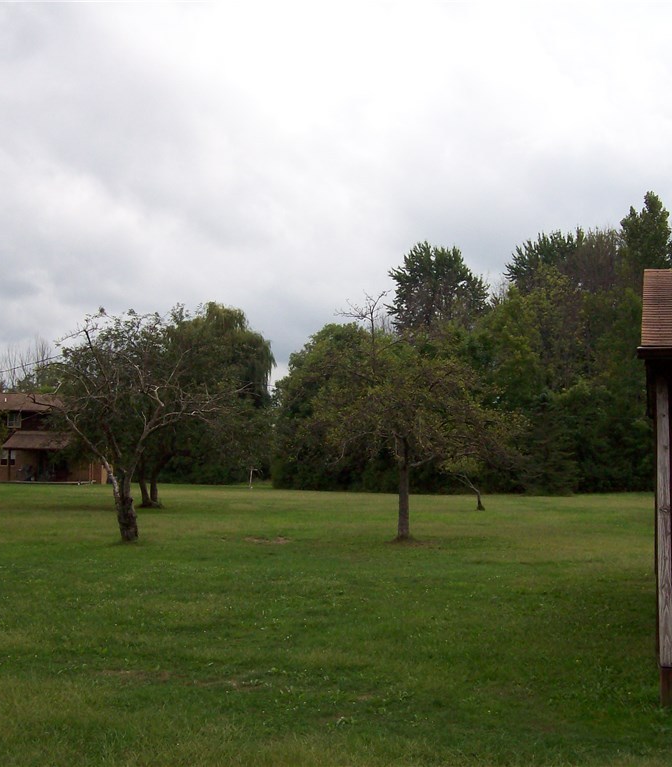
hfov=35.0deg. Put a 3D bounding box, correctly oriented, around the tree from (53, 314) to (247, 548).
[{"bbox_3d":[-3.666,0.827,20.700,3.770,4.490,3.600,1,-4,0],"label":"tree"}]

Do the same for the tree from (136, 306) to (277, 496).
[{"bbox_3d":[-5.001,0.714,39.000,5.560,7.360,5.200,1,-4,0],"label":"tree"}]

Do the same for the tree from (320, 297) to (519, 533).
[{"bbox_3d":[1.598,0.684,21.400,4.060,4.950,3.900,1,-4,0],"label":"tree"}]

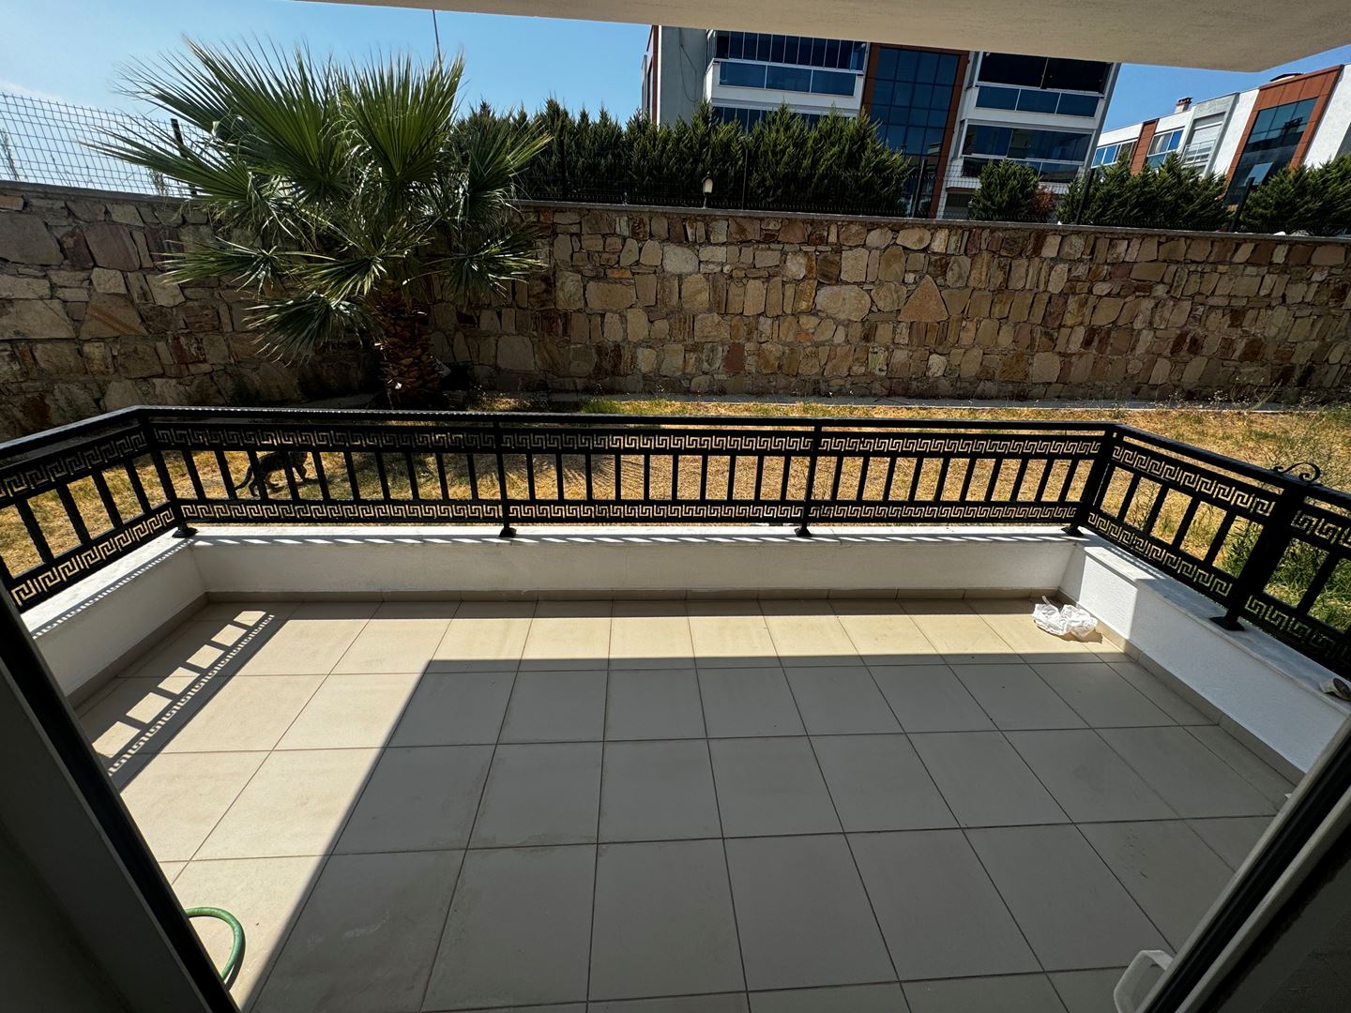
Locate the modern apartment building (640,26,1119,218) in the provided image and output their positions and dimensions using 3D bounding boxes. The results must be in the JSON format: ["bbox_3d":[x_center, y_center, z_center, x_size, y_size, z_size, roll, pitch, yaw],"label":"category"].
[{"bbox_3d":[10.399,-19.844,31.575,23.500,9.300,10.500,0,23,-6],"label":"modern apartment building"}]

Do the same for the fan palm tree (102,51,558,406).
[{"bbox_3d":[-3.379,-2.709,5.935,4.100,3.450,3.700,1,23,-5],"label":"fan palm tree"}]

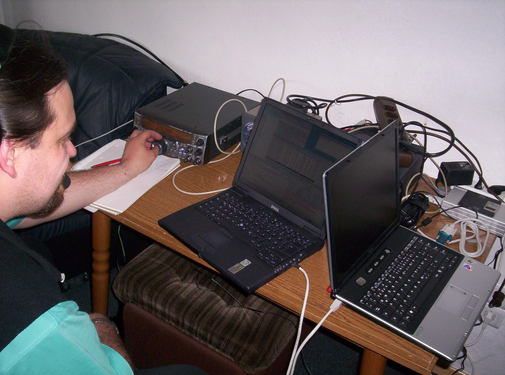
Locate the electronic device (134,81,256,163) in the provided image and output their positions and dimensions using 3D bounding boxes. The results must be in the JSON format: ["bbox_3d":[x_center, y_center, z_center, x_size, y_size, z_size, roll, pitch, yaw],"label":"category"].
[{"bbox_3d":[-0.183,-0.224,1.818,0.267,0.102,0.344,19,34,21],"label":"electronic device"}]

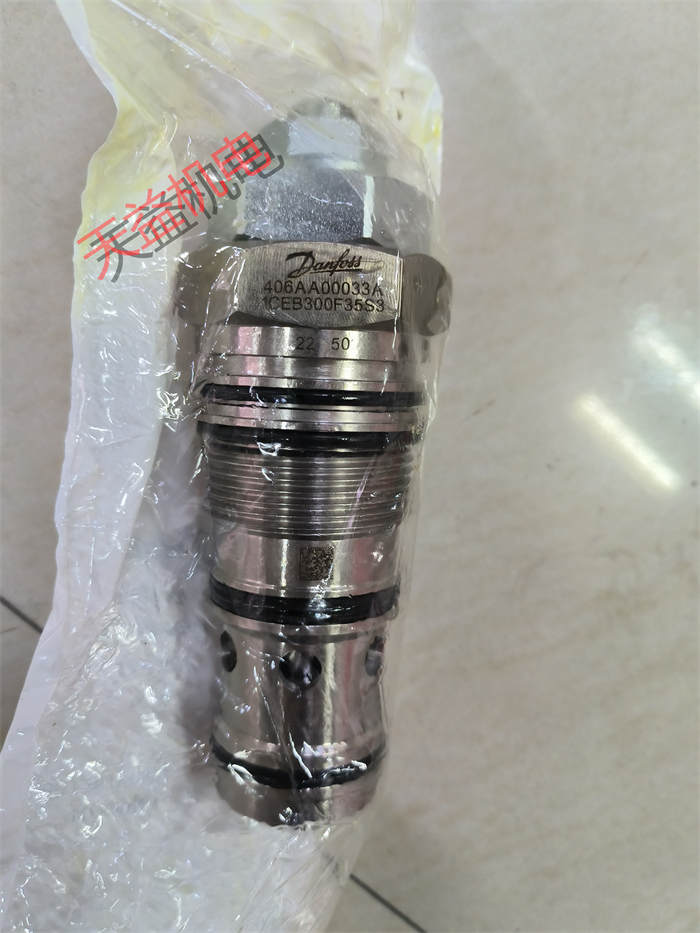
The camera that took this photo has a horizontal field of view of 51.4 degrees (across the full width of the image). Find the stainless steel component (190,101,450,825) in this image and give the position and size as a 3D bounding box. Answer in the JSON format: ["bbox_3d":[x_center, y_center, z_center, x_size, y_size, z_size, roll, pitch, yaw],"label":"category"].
[{"bbox_3d":[-0.007,-0.002,0.139,0.052,0.046,0.128,2,95,-4],"label":"stainless steel component"}]

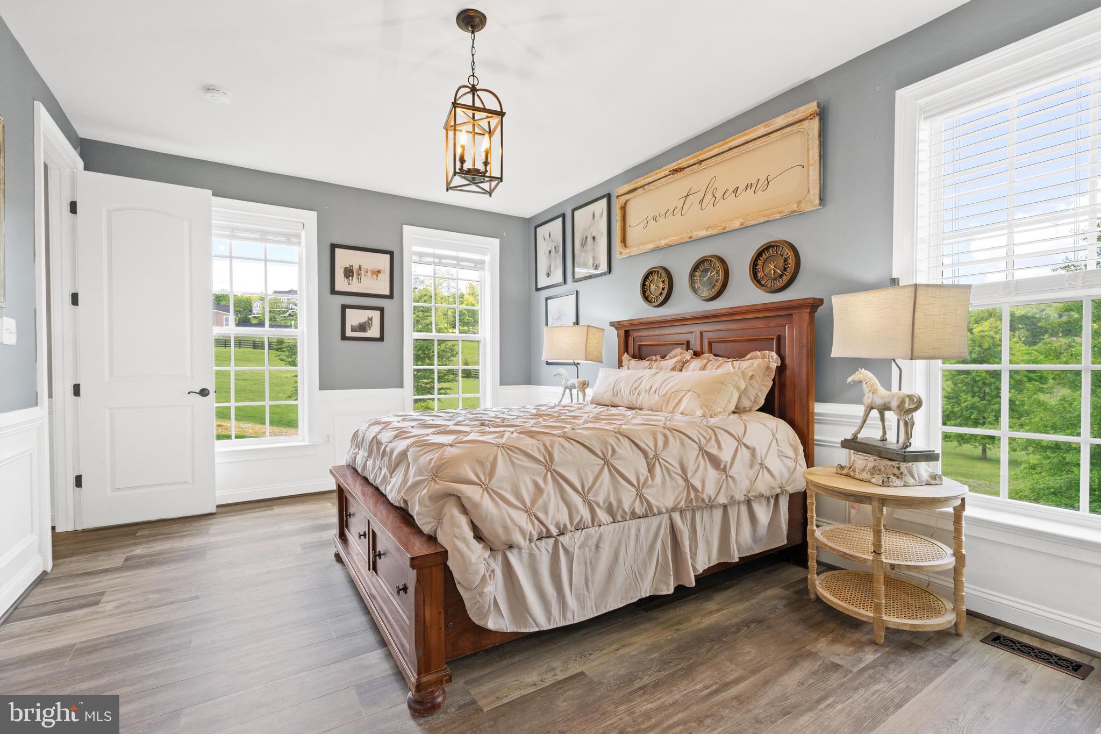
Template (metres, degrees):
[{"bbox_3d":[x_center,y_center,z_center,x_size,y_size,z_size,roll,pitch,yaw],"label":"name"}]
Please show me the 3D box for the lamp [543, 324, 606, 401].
[{"bbox_3d":[0.184,0.052,4.243,0.445,0.880,0.275,0,0,36],"label":"lamp"}]

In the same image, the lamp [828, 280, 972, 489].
[{"bbox_3d":[1.510,0.069,2.148,0.265,0.861,0.430,0,0,-11],"label":"lamp"}]

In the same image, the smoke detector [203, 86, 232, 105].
[{"bbox_3d":[-1.961,-1.599,2.885,0.142,0.043,0.142,0,0,-33],"label":"smoke detector"}]

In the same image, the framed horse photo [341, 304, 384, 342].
[{"bbox_3d":[-1.723,-0.397,4.502,0.375,0.325,0.025,0,1,-33],"label":"framed horse photo"}]

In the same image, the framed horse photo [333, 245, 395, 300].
[{"bbox_3d":[-1.711,-0.862,4.474,0.550,0.450,0.028,0,0,-33],"label":"framed horse photo"}]

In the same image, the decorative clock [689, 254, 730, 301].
[{"bbox_3d":[1.097,-0.608,3.382,0.055,0.303,0.303,0,1,-33],"label":"decorative clock"}]

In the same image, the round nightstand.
[{"bbox_3d":[1.465,0.800,2.172,0.600,0.602,0.600,0,0,0],"label":"round nightstand"}]

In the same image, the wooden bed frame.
[{"bbox_3d":[0.084,0.369,2.788,2.255,1.460,1.700,0,1,-33],"label":"wooden bed frame"}]

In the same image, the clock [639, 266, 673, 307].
[{"bbox_3d":[0.826,-0.619,3.804,0.055,0.306,0.306,0,1,-33],"label":"clock"}]

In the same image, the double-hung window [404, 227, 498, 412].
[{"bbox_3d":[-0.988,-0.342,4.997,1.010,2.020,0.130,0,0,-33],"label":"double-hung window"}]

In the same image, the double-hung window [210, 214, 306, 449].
[{"bbox_3d":[-2.501,-0.298,4.047,0.880,1.920,0.120,0,0,-33],"label":"double-hung window"}]

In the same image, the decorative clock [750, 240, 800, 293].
[{"bbox_3d":[1.349,-0.603,2.949,0.056,0.304,0.304,0,0,-33],"label":"decorative clock"}]

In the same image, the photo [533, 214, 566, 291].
[{"bbox_3d":[-0.001,-1.171,5.111,0.030,0.700,0.555,0,1,-33],"label":"photo"}]

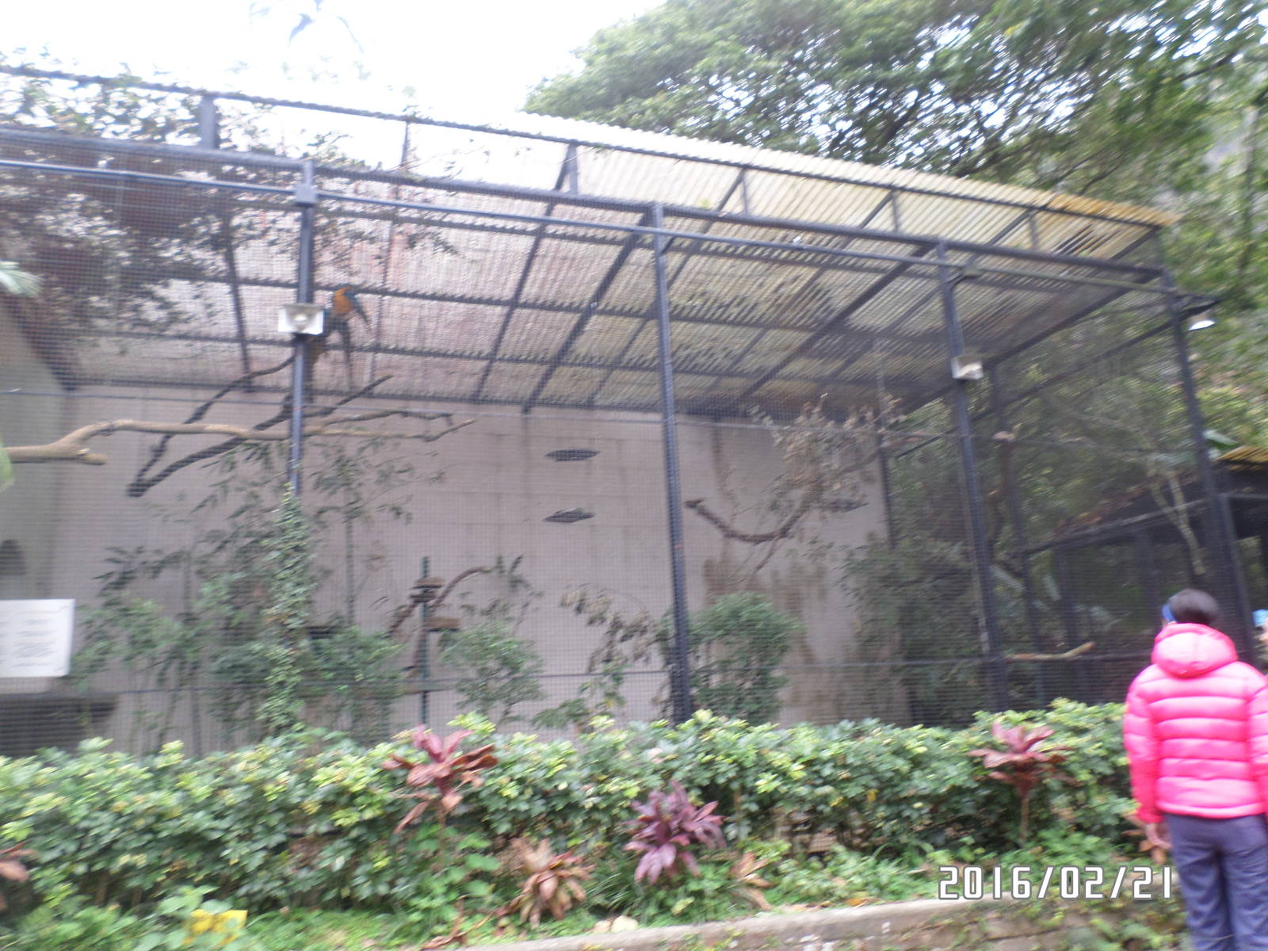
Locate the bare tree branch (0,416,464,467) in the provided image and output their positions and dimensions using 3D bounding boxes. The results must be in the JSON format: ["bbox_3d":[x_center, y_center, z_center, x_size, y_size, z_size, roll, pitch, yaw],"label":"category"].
[{"bbox_3d":[-2.593,-0.217,6.000,3.050,0.360,0.320,-1,-14,-7],"label":"bare tree branch"}]

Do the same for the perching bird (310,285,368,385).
[{"bbox_3d":[-2.011,-0.943,6.250,0.350,0.720,0.340,-9,-15,24],"label":"perching bird"}]

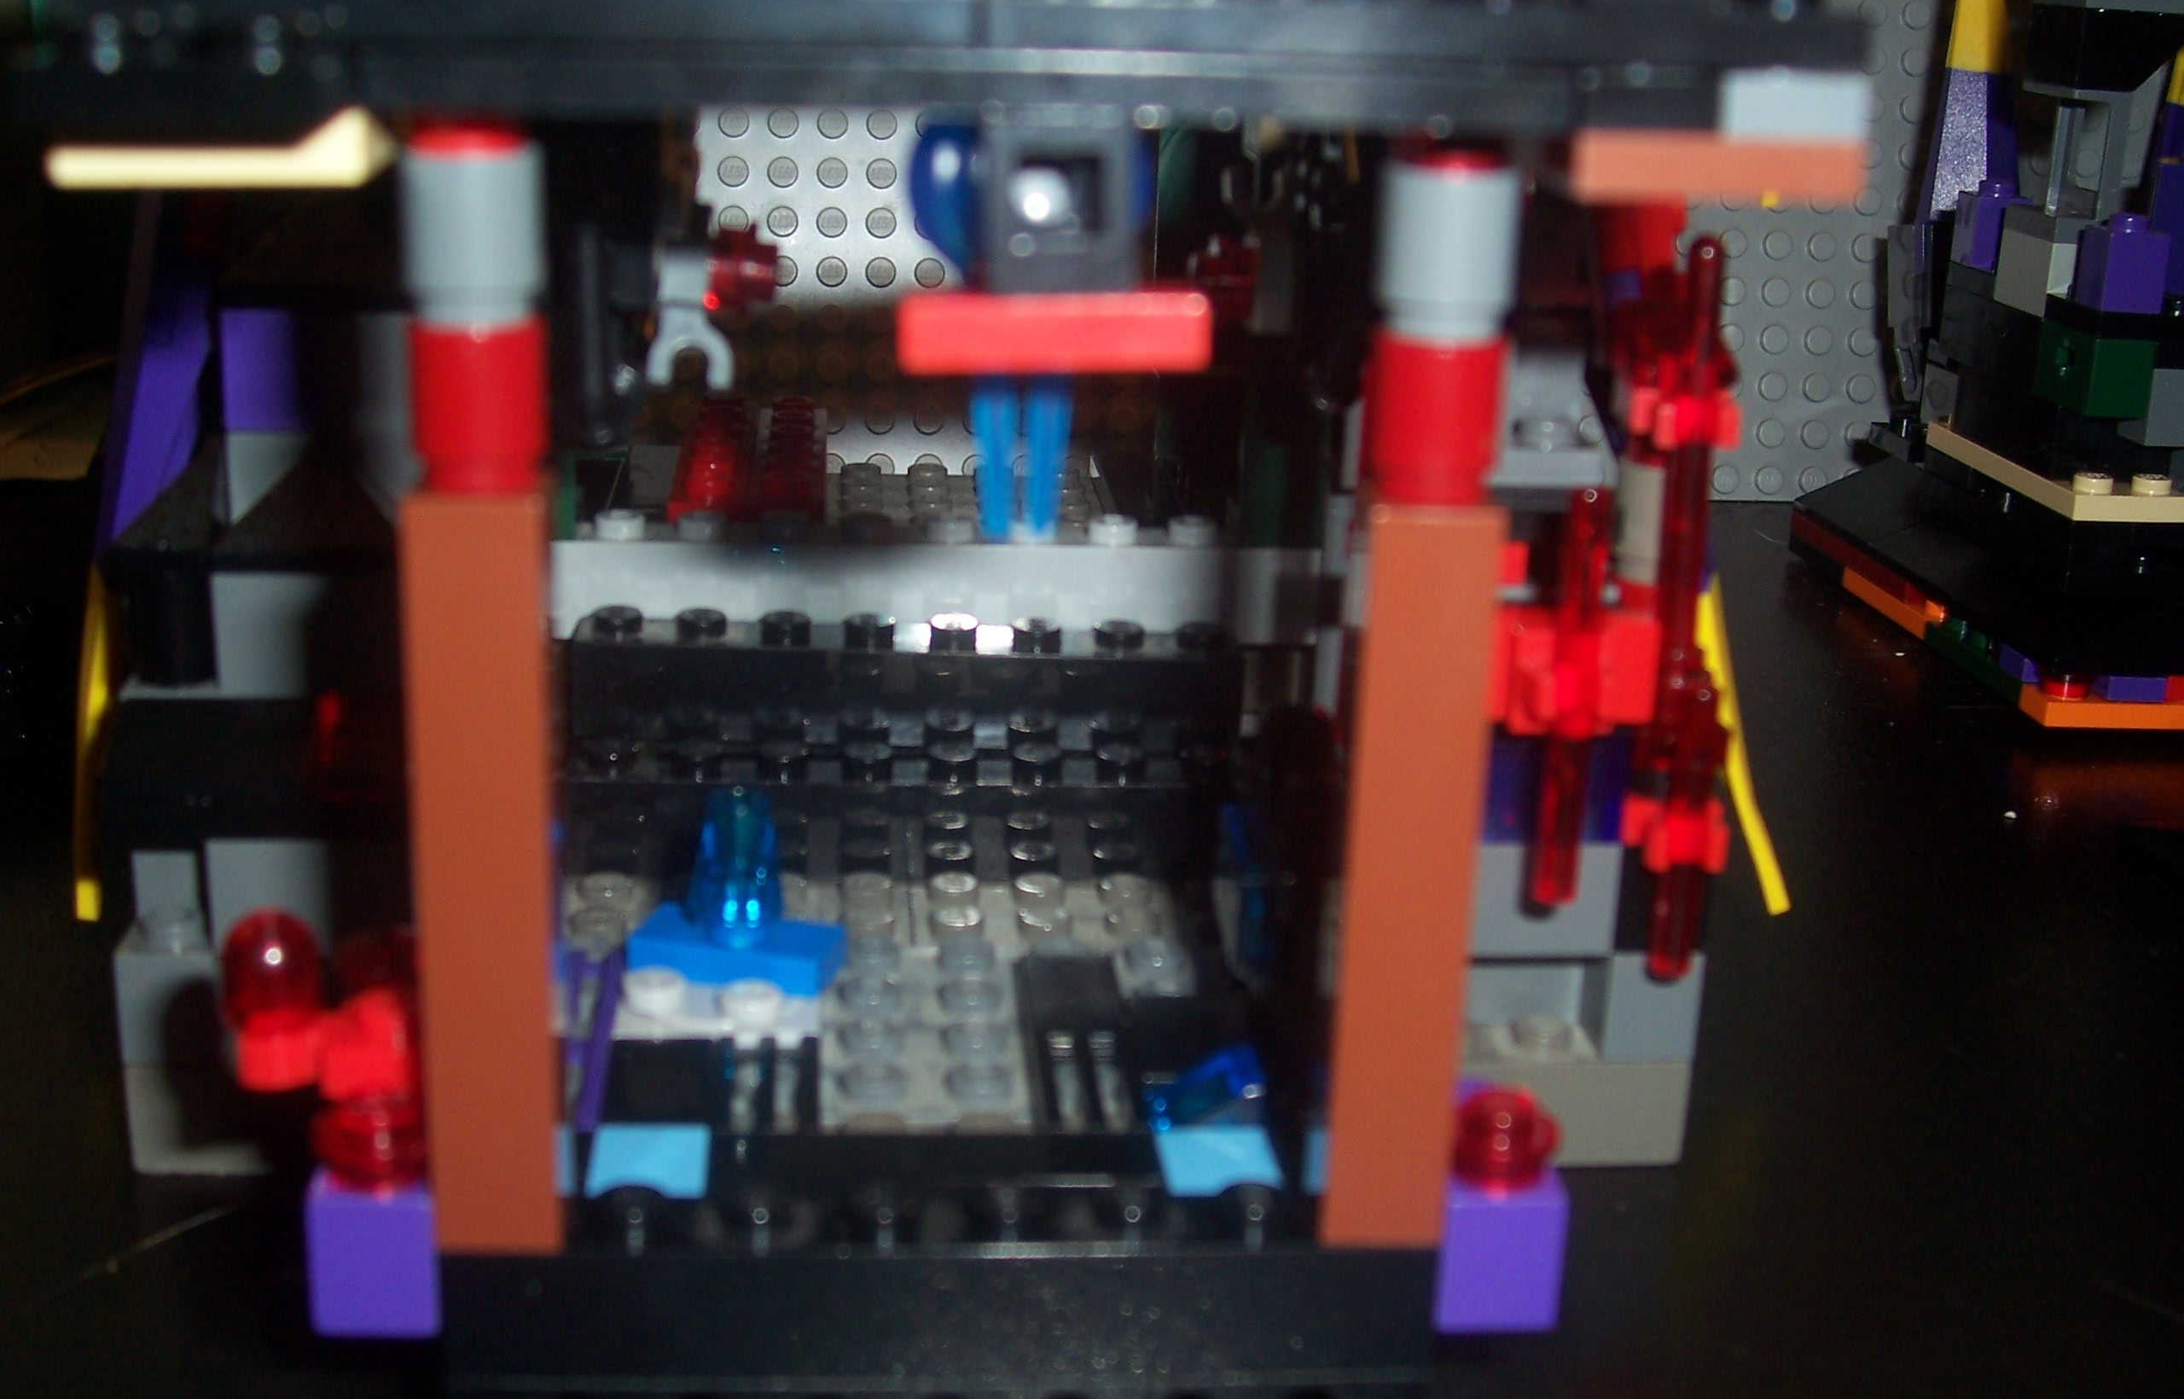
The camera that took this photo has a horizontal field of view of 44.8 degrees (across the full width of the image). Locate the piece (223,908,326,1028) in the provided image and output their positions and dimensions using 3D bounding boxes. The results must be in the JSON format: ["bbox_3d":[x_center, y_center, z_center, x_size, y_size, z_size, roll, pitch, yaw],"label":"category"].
[{"bbox_3d":[-0.052,0.017,0.170,0.006,0.007,0.006,1,18,-5],"label":"piece"}]

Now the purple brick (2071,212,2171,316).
[{"bbox_3d":[0.132,-0.056,0.338,0.008,0.011,0.008,1,17,-3],"label":"purple brick"}]

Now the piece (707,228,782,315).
[{"bbox_3d":[-0.026,-0.031,0.194,0.006,0.006,0.006,1,17,-5],"label":"piece"}]

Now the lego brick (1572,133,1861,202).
[{"bbox_3d":[0.034,-0.030,0.146,0.016,0.004,0.008,1,18,-5],"label":"lego brick"}]

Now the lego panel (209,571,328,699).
[{"bbox_3d":[-0.062,-0.006,0.202,0.008,0.010,0.005,1,18,-4],"label":"lego panel"}]

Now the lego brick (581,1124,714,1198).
[{"bbox_3d":[-0.030,0.032,0.178,0.008,0.003,0.009,1,18,-5],"label":"lego brick"}]

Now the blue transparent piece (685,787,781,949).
[{"bbox_3d":[-0.029,0.014,0.215,0.008,0.011,0.008,1,17,-5],"label":"blue transparent piece"}]

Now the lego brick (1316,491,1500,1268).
[{"bbox_3d":[0.019,0.011,0.167,0.008,0.048,0.008,1,17,-5],"label":"lego brick"}]

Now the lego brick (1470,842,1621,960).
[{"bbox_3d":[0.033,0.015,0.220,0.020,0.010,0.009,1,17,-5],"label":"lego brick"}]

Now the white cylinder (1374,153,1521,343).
[{"bbox_3d":[0.021,-0.026,0.155,0.008,0.010,0.008,1,17,-5],"label":"white cylinder"}]

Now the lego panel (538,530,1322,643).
[{"bbox_3d":[-0.017,-0.011,0.263,0.079,0.010,0.008,1,17,-5],"label":"lego panel"}]

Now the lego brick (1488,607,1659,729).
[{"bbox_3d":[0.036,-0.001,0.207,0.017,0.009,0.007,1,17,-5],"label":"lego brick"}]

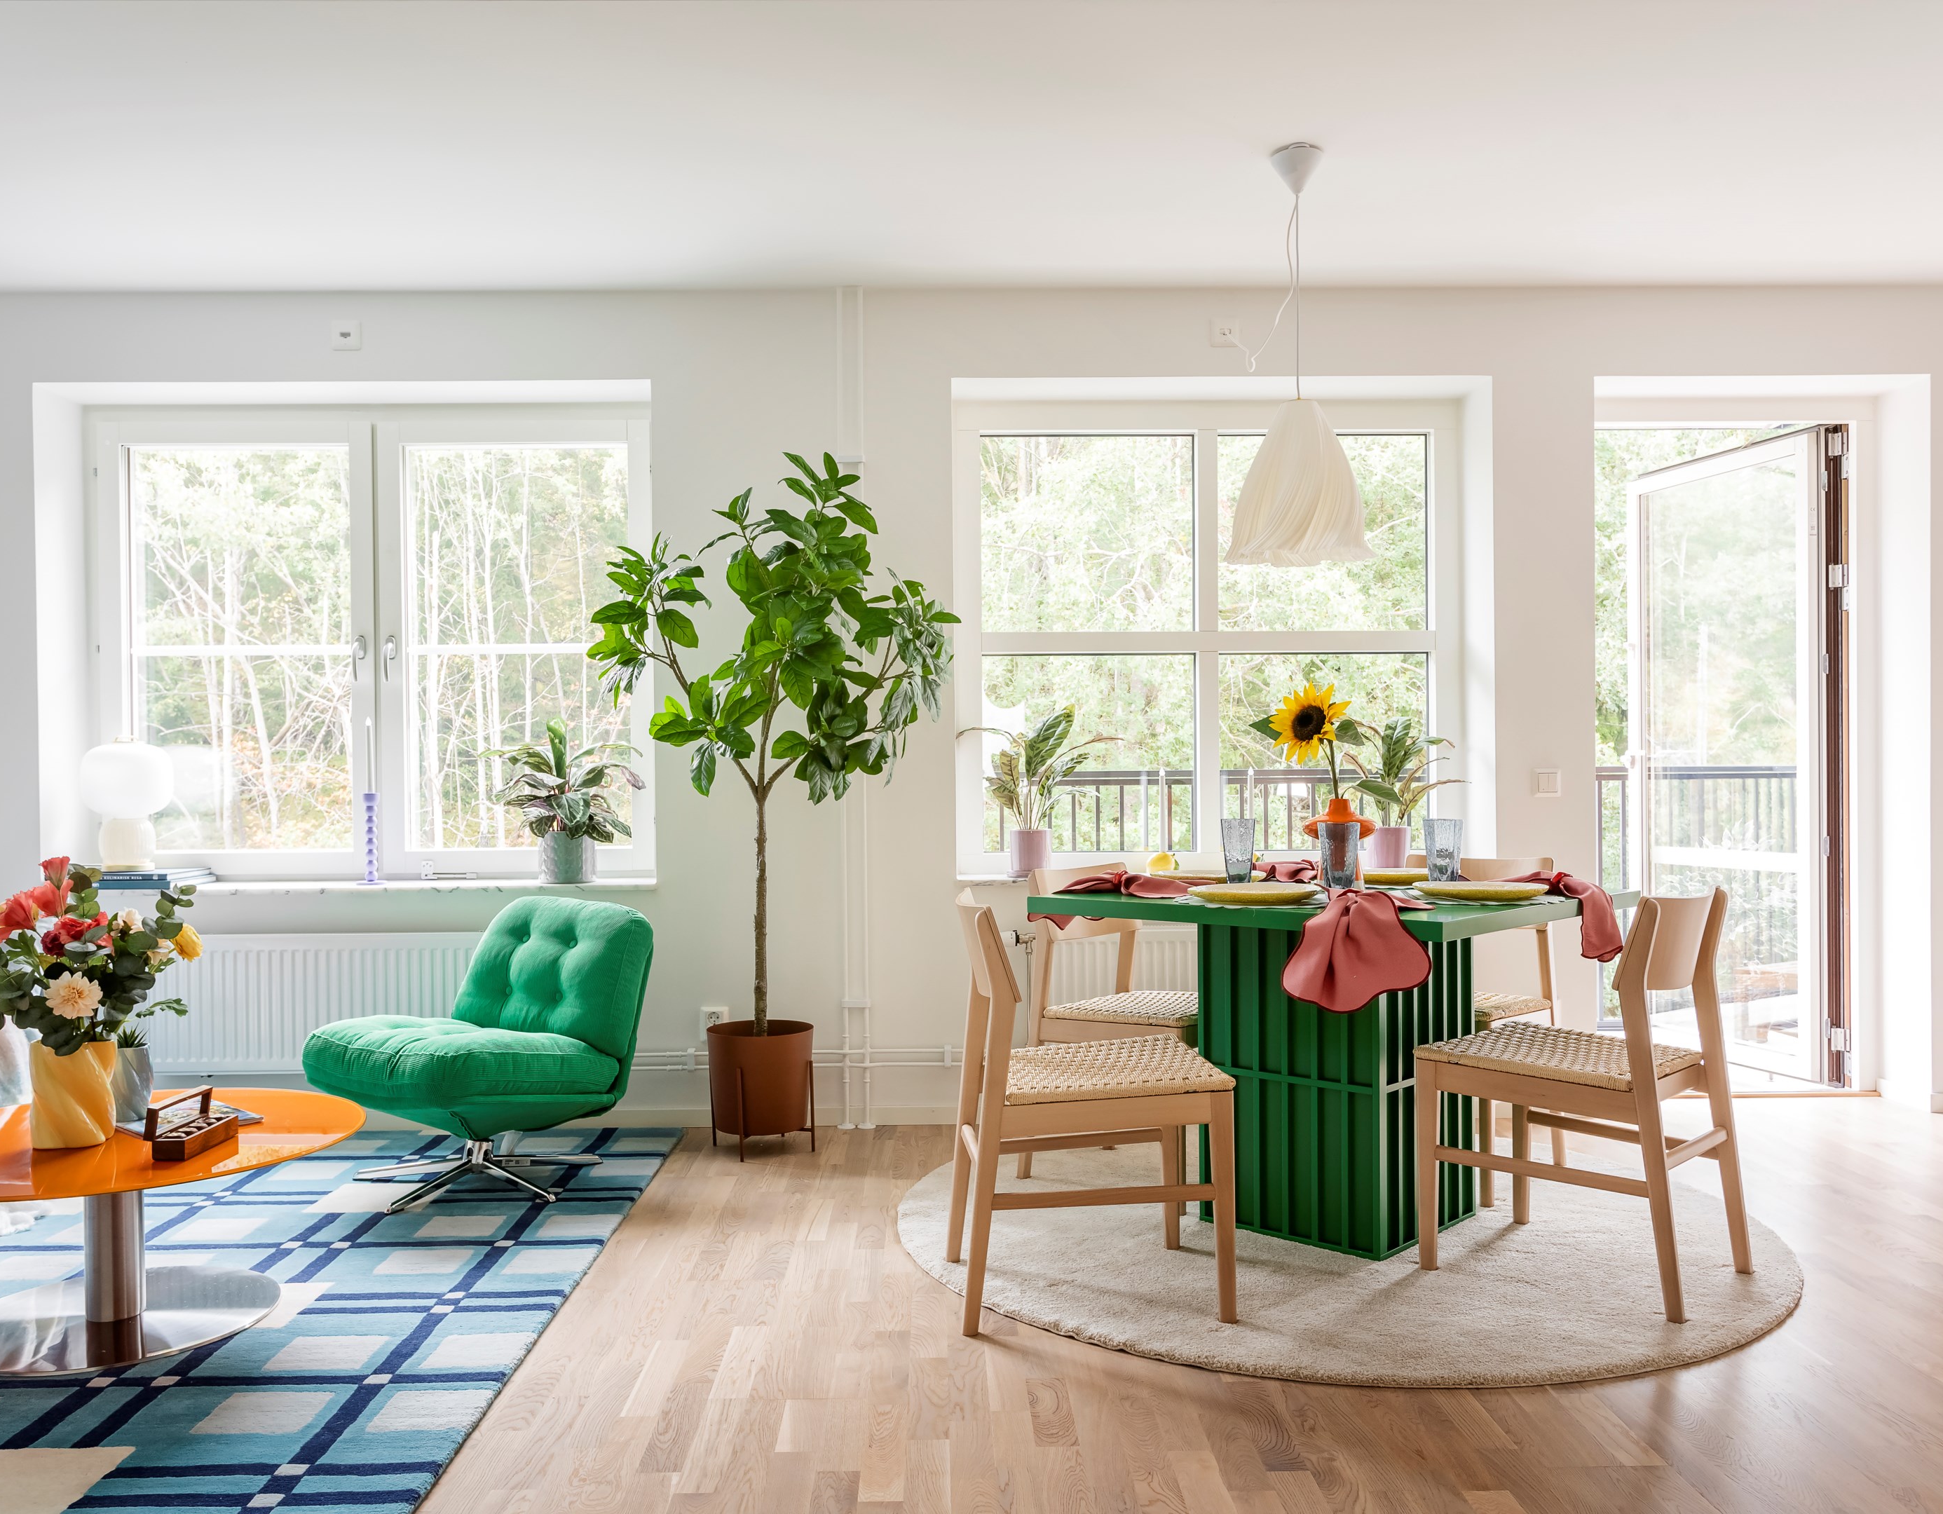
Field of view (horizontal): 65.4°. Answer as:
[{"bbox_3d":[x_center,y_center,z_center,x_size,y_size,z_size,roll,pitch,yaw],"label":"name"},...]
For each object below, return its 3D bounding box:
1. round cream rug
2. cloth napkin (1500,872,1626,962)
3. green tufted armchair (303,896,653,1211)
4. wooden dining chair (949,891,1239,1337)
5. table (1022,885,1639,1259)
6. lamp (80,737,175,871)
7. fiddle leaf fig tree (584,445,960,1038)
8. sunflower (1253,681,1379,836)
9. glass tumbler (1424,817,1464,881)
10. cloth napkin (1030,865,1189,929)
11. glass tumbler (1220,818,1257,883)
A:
[{"bbox_3d":[0.817,1.061,3.559,1.980,0.016,1.980,0,0,0],"label":"round cream rug"},{"bbox_3d":[1.308,0.375,3.448,0.340,0.200,0.220,0,1,43],"label":"cloth napkin"},{"bbox_3d":[-1.187,0.723,3.728,0.620,0.710,0.700,0,0,32],"label":"green tufted armchair"},{"bbox_3d":[0.216,0.677,3.027,0.525,0.800,0.460,-1,0,-6],"label":"wooden dining chair"},{"bbox_3d":[0.838,0.686,3.473,1.000,0.740,1.000,-1,-1,44],"label":"table"},{"bbox_3d":[-2.499,0.139,4.484,0.280,0.395,0.280,0,0,-1],"label":"lamp"},{"bbox_3d":[-0.548,-0.044,4.158,0.990,1.580,0.780,0,-1,-2],"label":"fiddle leaf fig tree"},{"bbox_3d":[0.854,0.064,3.747,0.310,0.495,0.260,0,0,-1],"label":"sunflower"},{"bbox_3d":[1.169,0.240,3.749,0.090,0.155,0.090,0,-1,-2],"label":"glass tumbler"},{"bbox_3d":[0.335,0.337,3.579,0.380,0.145,0.250,0,1,39],"label":"cloth napkin"},{"bbox_3d":[0.657,0.243,3.735,0.085,0.157,0.085,-1,-1,0],"label":"glass tumbler"}]

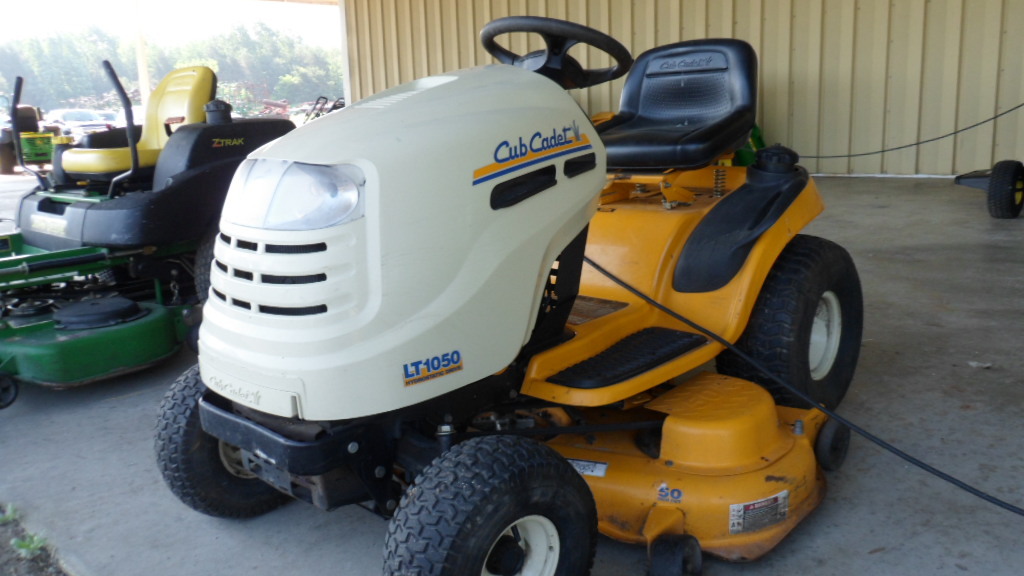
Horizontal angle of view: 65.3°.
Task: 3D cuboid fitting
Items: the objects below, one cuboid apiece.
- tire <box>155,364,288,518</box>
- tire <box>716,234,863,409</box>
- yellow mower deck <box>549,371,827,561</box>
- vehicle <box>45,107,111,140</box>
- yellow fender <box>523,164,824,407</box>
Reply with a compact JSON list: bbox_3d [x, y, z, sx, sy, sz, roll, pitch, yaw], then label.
[{"bbox_3d":[-0.607,0.329,1.824,0.375,0.375,0.145,-12,17,-37],"label":"tire"},{"bbox_3d":[0.778,0.118,2.213,0.220,0.518,0.518,10,18,40],"label":"tire"},{"bbox_3d":[0.080,0.290,2.013,1.310,0.220,0.740,10,18,40],"label":"yellow mower deck"},{"bbox_3d":[-14.688,-5.324,27.000,1.800,1.480,4.500,-5,14,-14],"label":"vehicle"},{"bbox_3d":[0.254,-0.110,2.133,0.840,0.390,1.250,10,18,40],"label":"yellow fender"}]

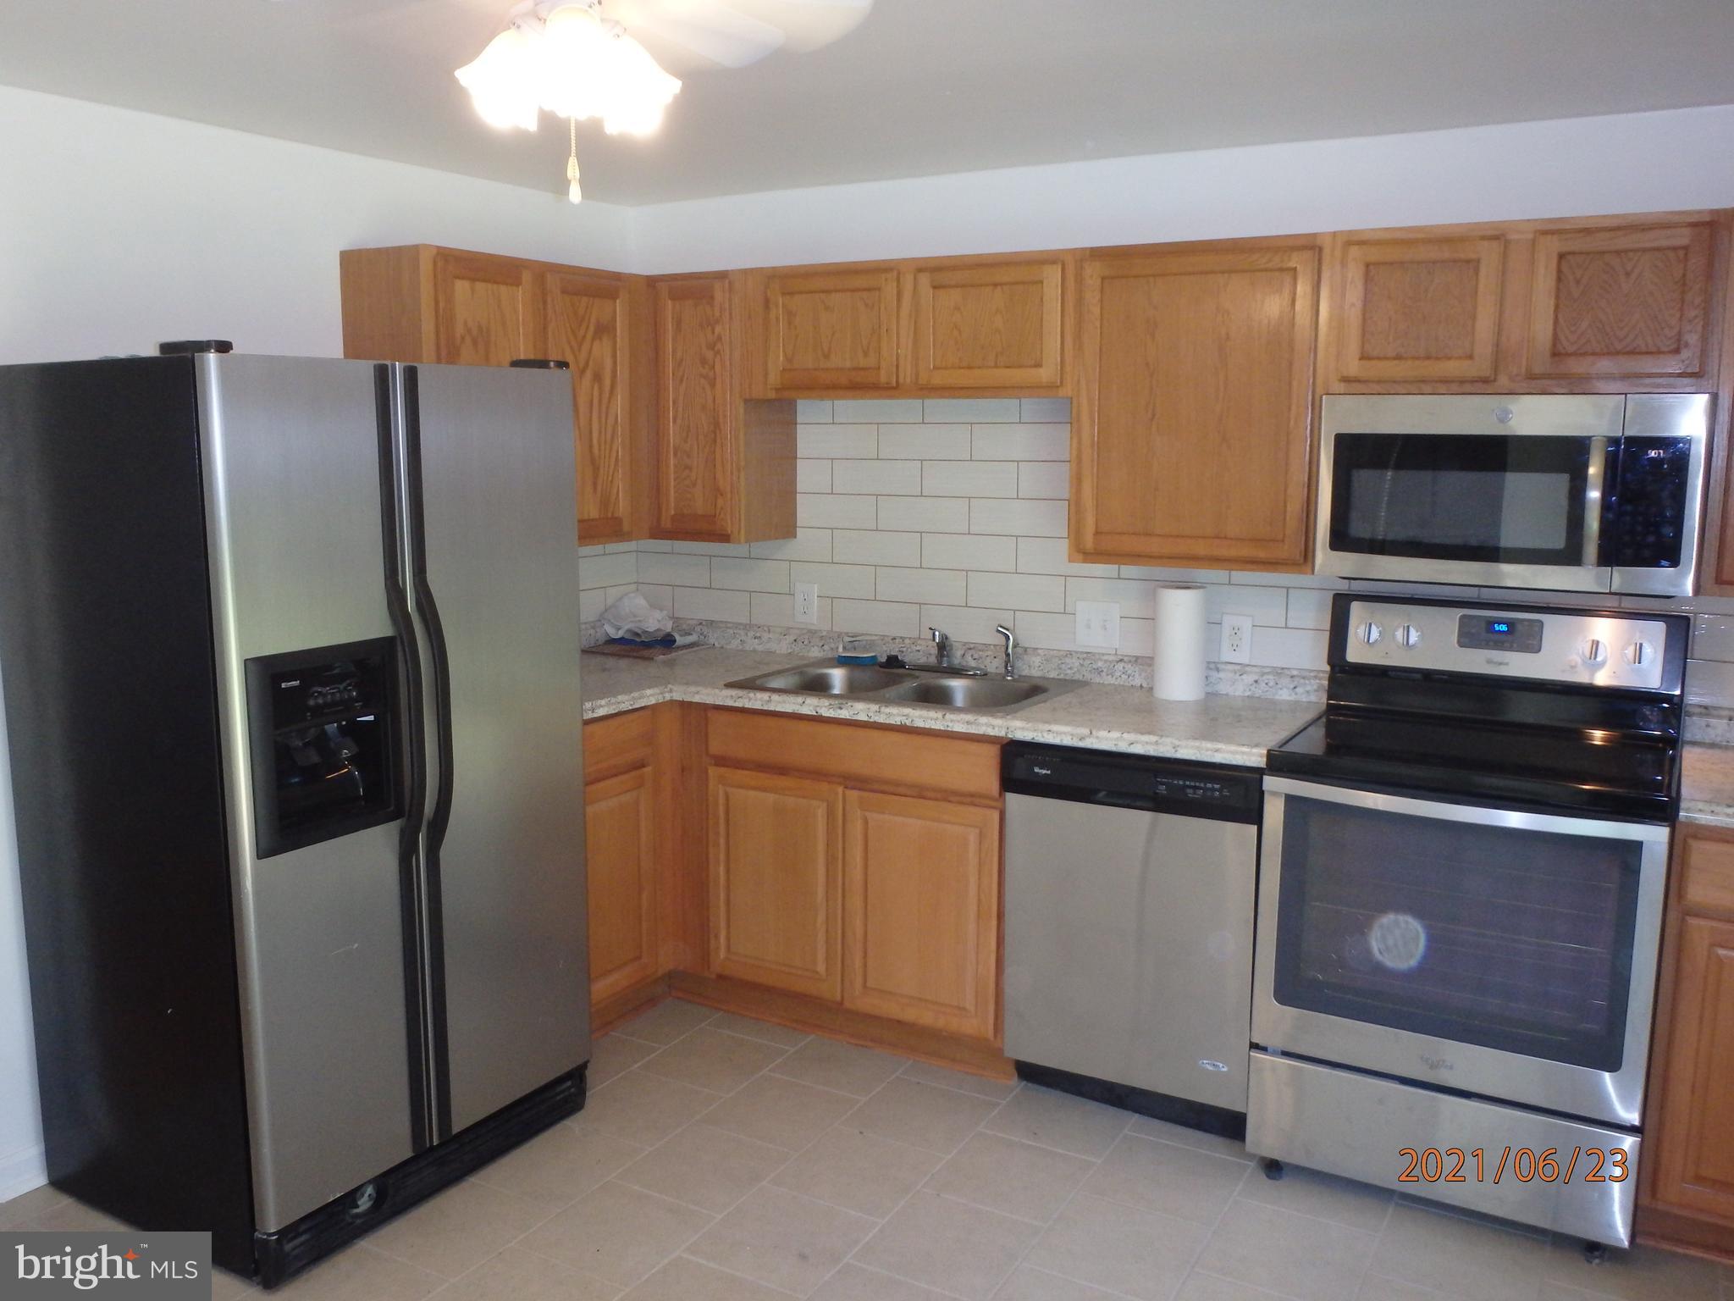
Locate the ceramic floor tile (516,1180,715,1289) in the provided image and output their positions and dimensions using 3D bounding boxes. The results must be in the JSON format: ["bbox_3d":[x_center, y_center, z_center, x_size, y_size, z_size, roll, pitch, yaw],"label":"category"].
[{"bbox_3d":[-0.510,1.203,2.890,0.299,0.010,0.297,5,11,30],"label":"ceramic floor tile"}]

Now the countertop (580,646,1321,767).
[{"bbox_3d":[-0.078,0.139,3.625,2.245,0.040,1.160,5,11,30],"label":"countertop"}]

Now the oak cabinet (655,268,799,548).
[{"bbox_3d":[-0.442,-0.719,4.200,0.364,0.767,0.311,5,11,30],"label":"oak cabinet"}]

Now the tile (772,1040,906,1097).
[{"bbox_3d":[-0.057,1.080,3.658,0.299,0.010,0.297,5,11,30],"label":"tile"}]

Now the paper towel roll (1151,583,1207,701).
[{"bbox_3d":[0.813,-0.019,3.618,0.123,0.279,0.123,0,9,0],"label":"paper towel roll"}]

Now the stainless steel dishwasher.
[{"bbox_3d":[0.745,0.652,3.527,0.604,0.885,0.610,5,10,29],"label":"stainless steel dishwasher"}]

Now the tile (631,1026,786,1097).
[{"bbox_3d":[-0.397,1.077,3.675,0.299,0.010,0.297,5,11,30],"label":"tile"}]

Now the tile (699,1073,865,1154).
[{"bbox_3d":[-0.207,1.123,3.408,0.298,0.010,0.297,5,10,30],"label":"tile"}]

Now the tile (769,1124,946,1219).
[{"bbox_3d":[-0.018,1.167,3.135,0.298,0.010,0.297,5,10,30],"label":"tile"}]

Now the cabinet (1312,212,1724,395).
[{"bbox_3d":[1.437,-0.746,3.100,0.760,0.355,0.305,5,10,29],"label":"cabinet"}]

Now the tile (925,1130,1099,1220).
[{"bbox_3d":[0.321,1.170,3.118,0.298,0.010,0.297,5,10,30],"label":"tile"}]

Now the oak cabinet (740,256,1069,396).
[{"bbox_3d":[0.148,-0.864,3.823,0.989,0.356,0.305,5,10,29],"label":"oak cabinet"}]

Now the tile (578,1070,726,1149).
[{"bbox_3d":[-0.547,1.119,3.424,0.298,0.010,0.297,5,10,30],"label":"tile"}]

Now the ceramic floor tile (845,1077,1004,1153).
[{"bbox_3d":[0.133,1.125,3.386,0.299,0.010,0.297,5,11,30],"label":"ceramic floor tile"}]

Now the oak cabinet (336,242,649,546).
[{"bbox_3d":[-0.973,-0.669,3.880,0.312,0.767,0.865,5,11,30],"label":"oak cabinet"}]

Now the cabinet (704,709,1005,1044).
[{"bbox_3d":[0.100,0.525,3.896,0.897,0.812,0.625,5,11,30],"label":"cabinet"}]

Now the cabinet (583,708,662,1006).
[{"bbox_3d":[-0.944,0.555,3.828,0.610,0.795,0.485,5,10,29],"label":"cabinet"}]

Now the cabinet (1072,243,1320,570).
[{"bbox_3d":[0.842,-0.598,3.466,0.609,0.767,0.305,5,10,29],"label":"cabinet"}]

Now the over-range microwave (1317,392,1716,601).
[{"bbox_3d":[1.424,-0.361,3.110,0.747,0.399,0.390,5,11,30],"label":"over-range microwave"}]

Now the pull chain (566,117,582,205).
[{"bbox_3d":[-0.376,-0.628,1.800,0.018,0.116,0.018,0,9,0],"label":"pull chain"}]

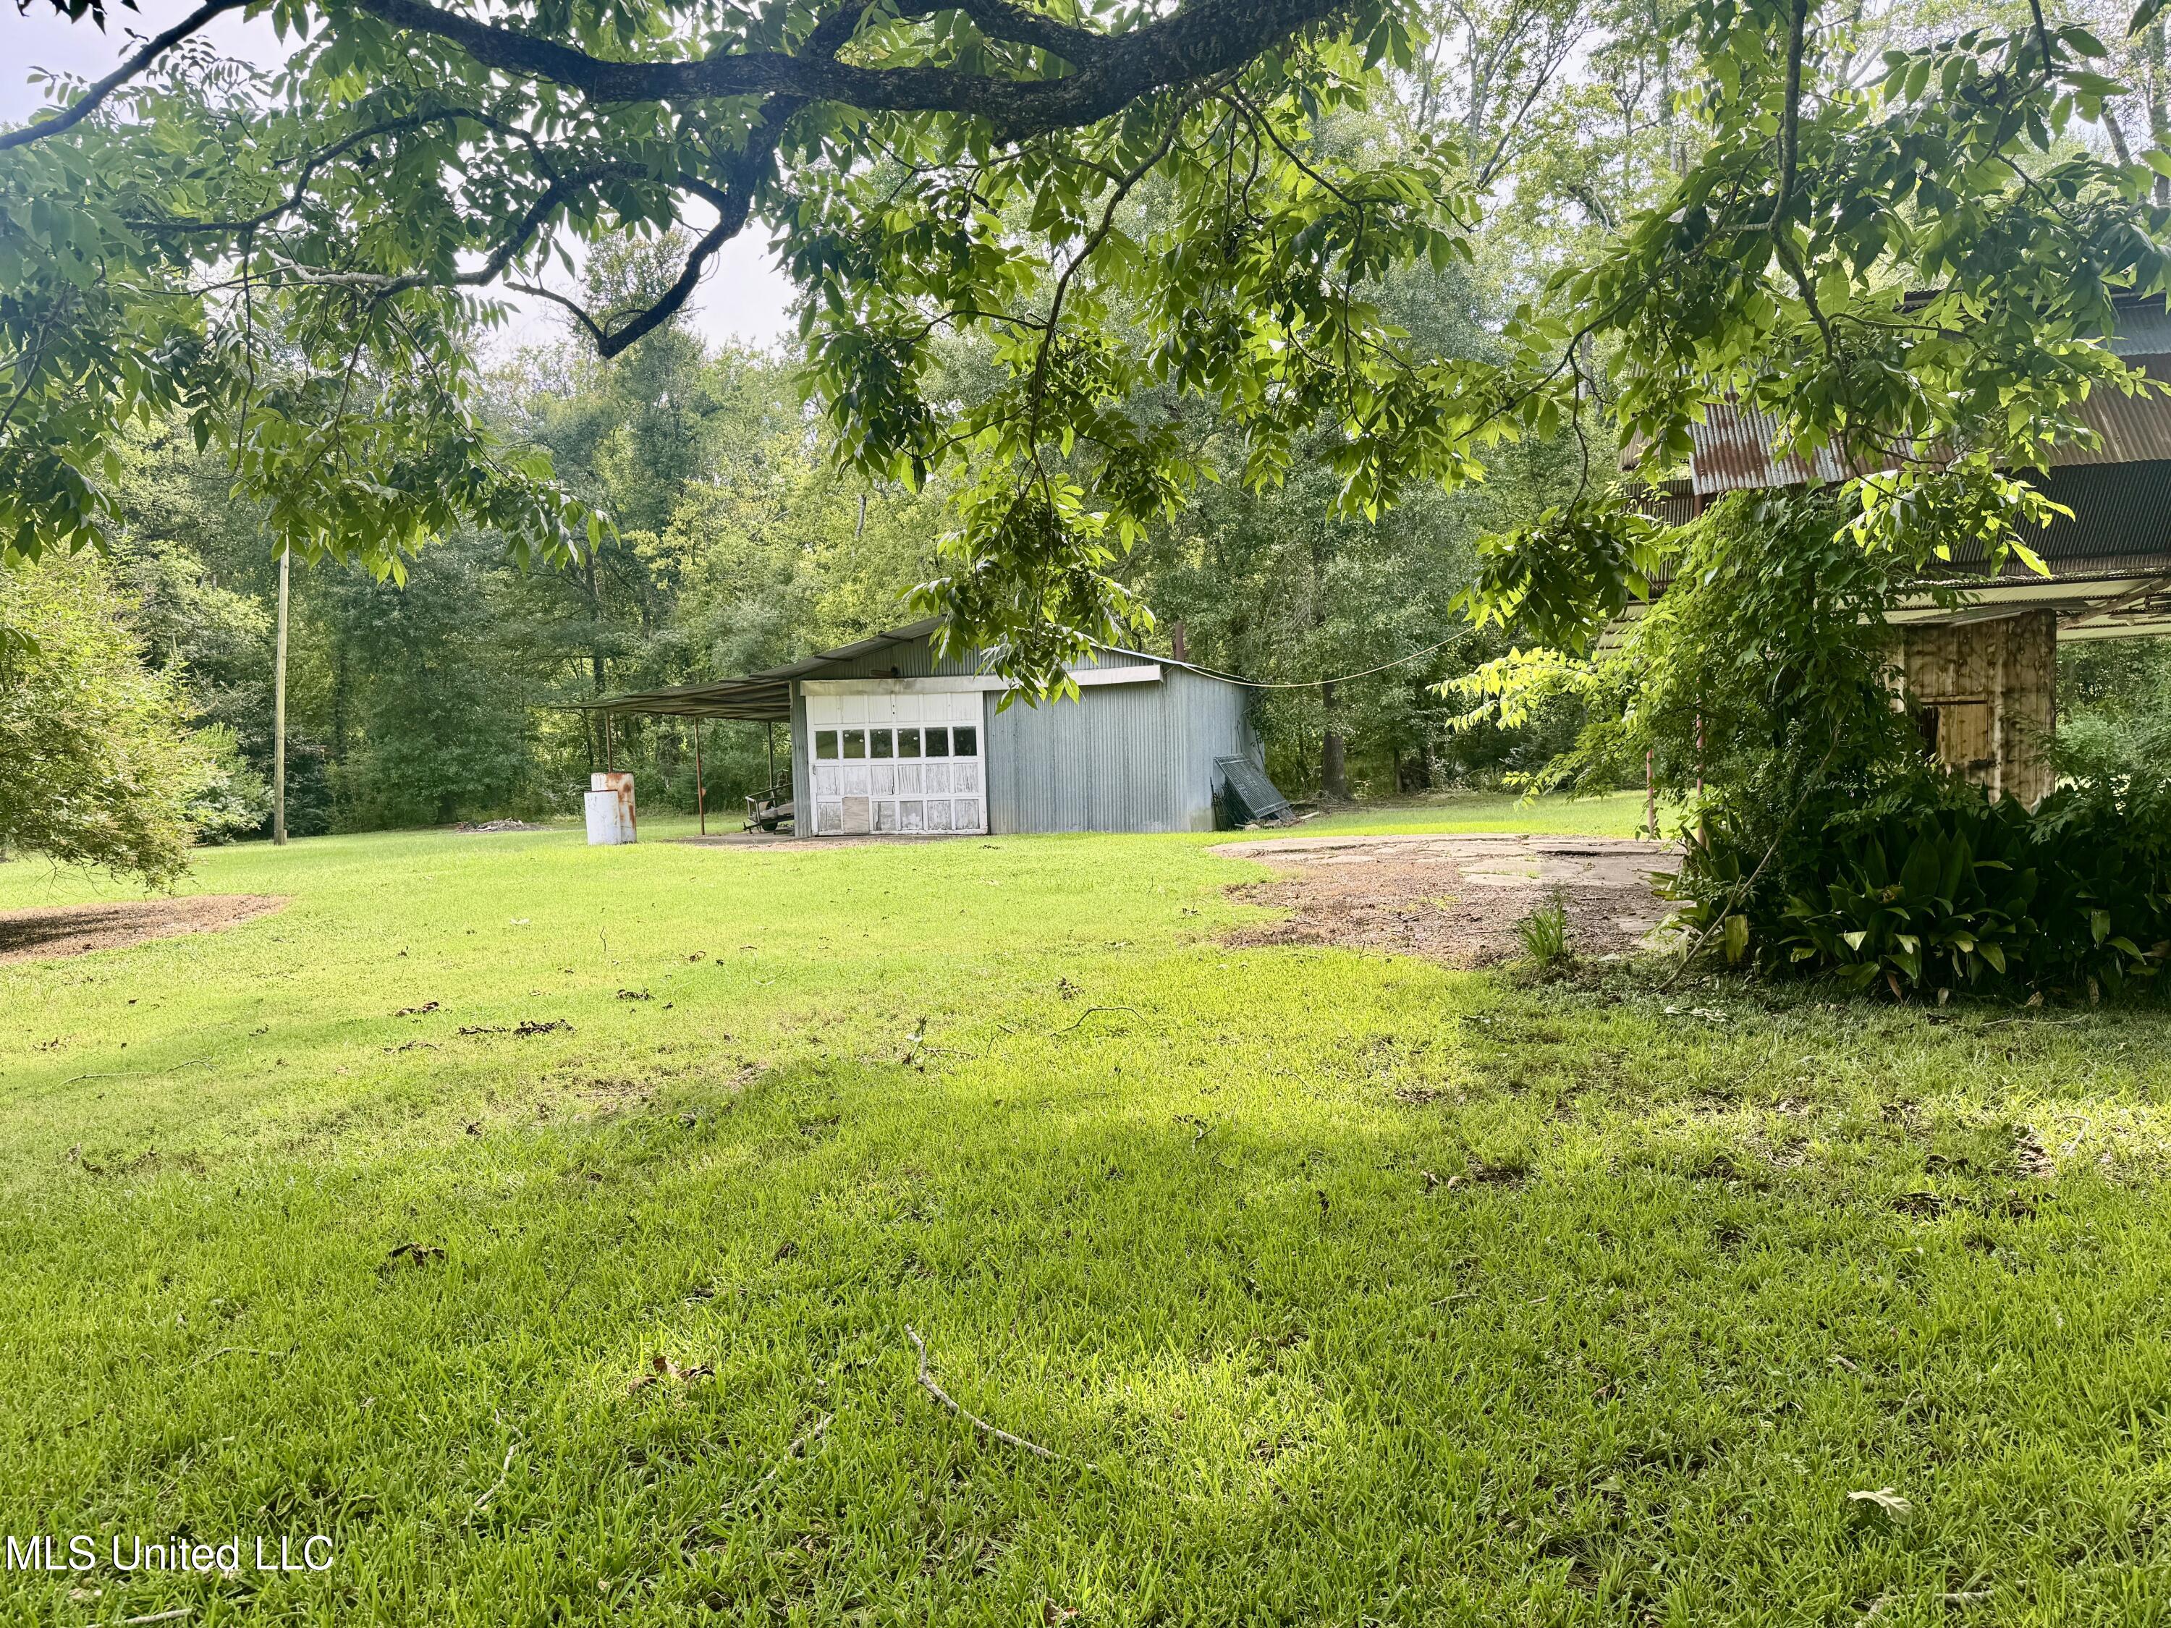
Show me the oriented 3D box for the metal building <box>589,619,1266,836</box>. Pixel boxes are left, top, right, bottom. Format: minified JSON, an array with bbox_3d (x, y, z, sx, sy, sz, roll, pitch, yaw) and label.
[{"bbox_3d":[-2.352,-1.523,28.142,10.600,3.500,8.900,-1,2,16],"label":"metal building"}]

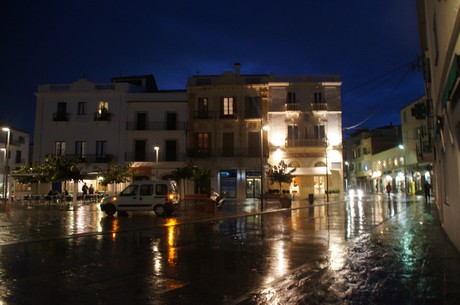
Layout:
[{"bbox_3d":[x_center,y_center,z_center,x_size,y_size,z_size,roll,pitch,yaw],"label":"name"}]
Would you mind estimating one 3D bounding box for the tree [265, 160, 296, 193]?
[{"bbox_3d":[4.133,2.285,27.907,2.500,3.200,2.400,0,-5,0],"label":"tree"}]

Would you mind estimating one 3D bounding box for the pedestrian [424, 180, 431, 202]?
[{"bbox_3d":[15.525,3.149,27.031,0.550,1.730,0.400,-3,-6,31],"label":"pedestrian"}]

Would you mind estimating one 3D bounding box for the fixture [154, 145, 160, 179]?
[{"bbox_3d":[-6.657,1.906,31.451,0.400,4.950,0.600,-2,-5,17],"label":"fixture"}]

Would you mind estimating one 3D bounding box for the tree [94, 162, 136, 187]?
[{"bbox_3d":[-9.209,2.459,28.193,3.100,3.300,3.000,0,-5,0],"label":"tree"}]

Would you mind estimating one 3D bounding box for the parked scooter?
[{"bbox_3d":[-0.801,3.034,22.625,0.720,1.220,1.800,2,-5,-26],"label":"parked scooter"}]

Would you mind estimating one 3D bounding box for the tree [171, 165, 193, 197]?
[{"bbox_3d":[-3.821,2.608,27.879,2.000,2.950,2.000,0,-5,0],"label":"tree"}]

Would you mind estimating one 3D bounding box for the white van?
[{"bbox_3d":[-4.700,2.335,18.018,4.020,1.840,1.680,0,-5,5],"label":"white van"}]

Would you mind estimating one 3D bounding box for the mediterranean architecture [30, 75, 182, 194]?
[{"bbox_3d":[-12.600,-1.175,41.043,16.000,12.700,9.500,0,-5,2],"label":"mediterranean architecture"}]

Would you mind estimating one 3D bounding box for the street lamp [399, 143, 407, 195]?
[{"bbox_3d":[18.542,2.093,36.955,0.850,5.500,0.300,0,-5,0],"label":"street lamp"}]

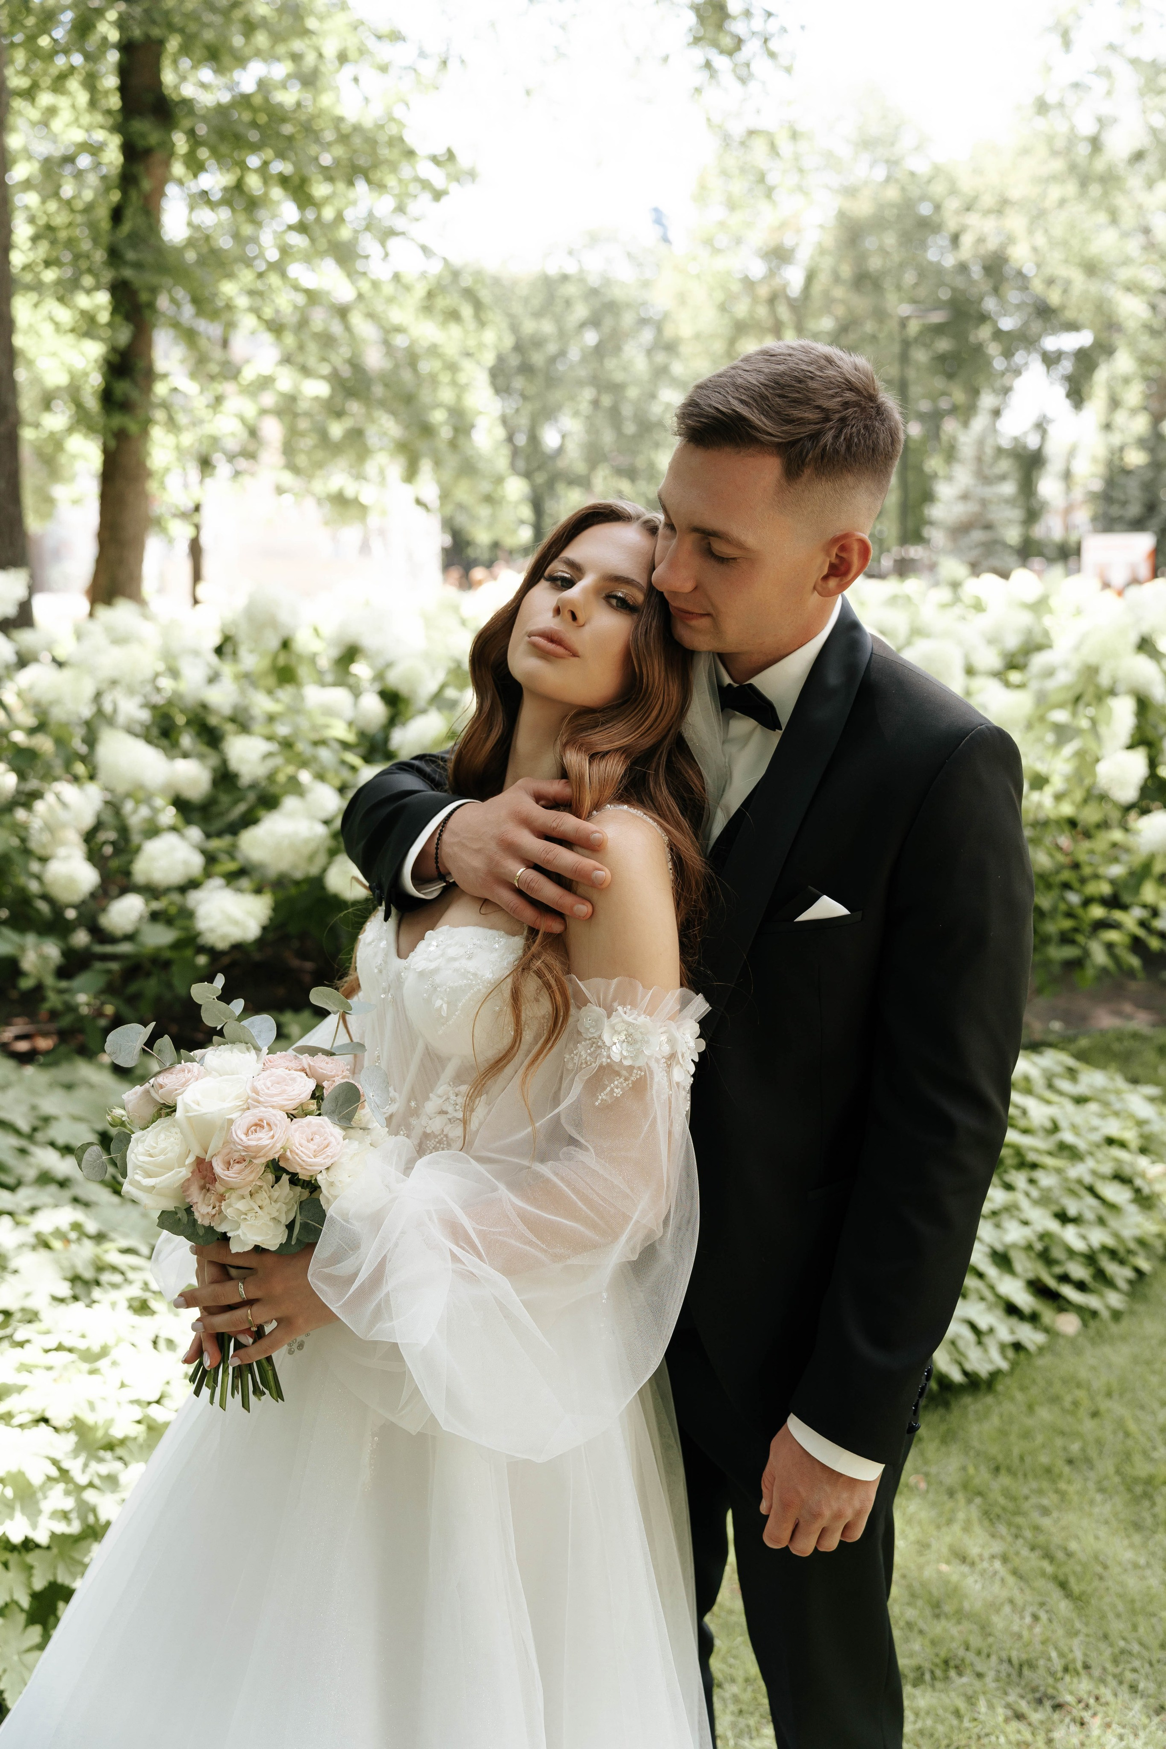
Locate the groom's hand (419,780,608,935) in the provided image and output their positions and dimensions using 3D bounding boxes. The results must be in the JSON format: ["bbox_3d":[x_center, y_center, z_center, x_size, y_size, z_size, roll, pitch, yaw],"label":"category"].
[{"bbox_3d":[-0.057,-0.015,1.480,0.165,0.115,0.080,11,3,15],"label":"groom's hand"}]

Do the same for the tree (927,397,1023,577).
[{"bbox_3d":[6.281,-5.480,28.000,1.750,4.400,1.750,0,10,0],"label":"tree"}]

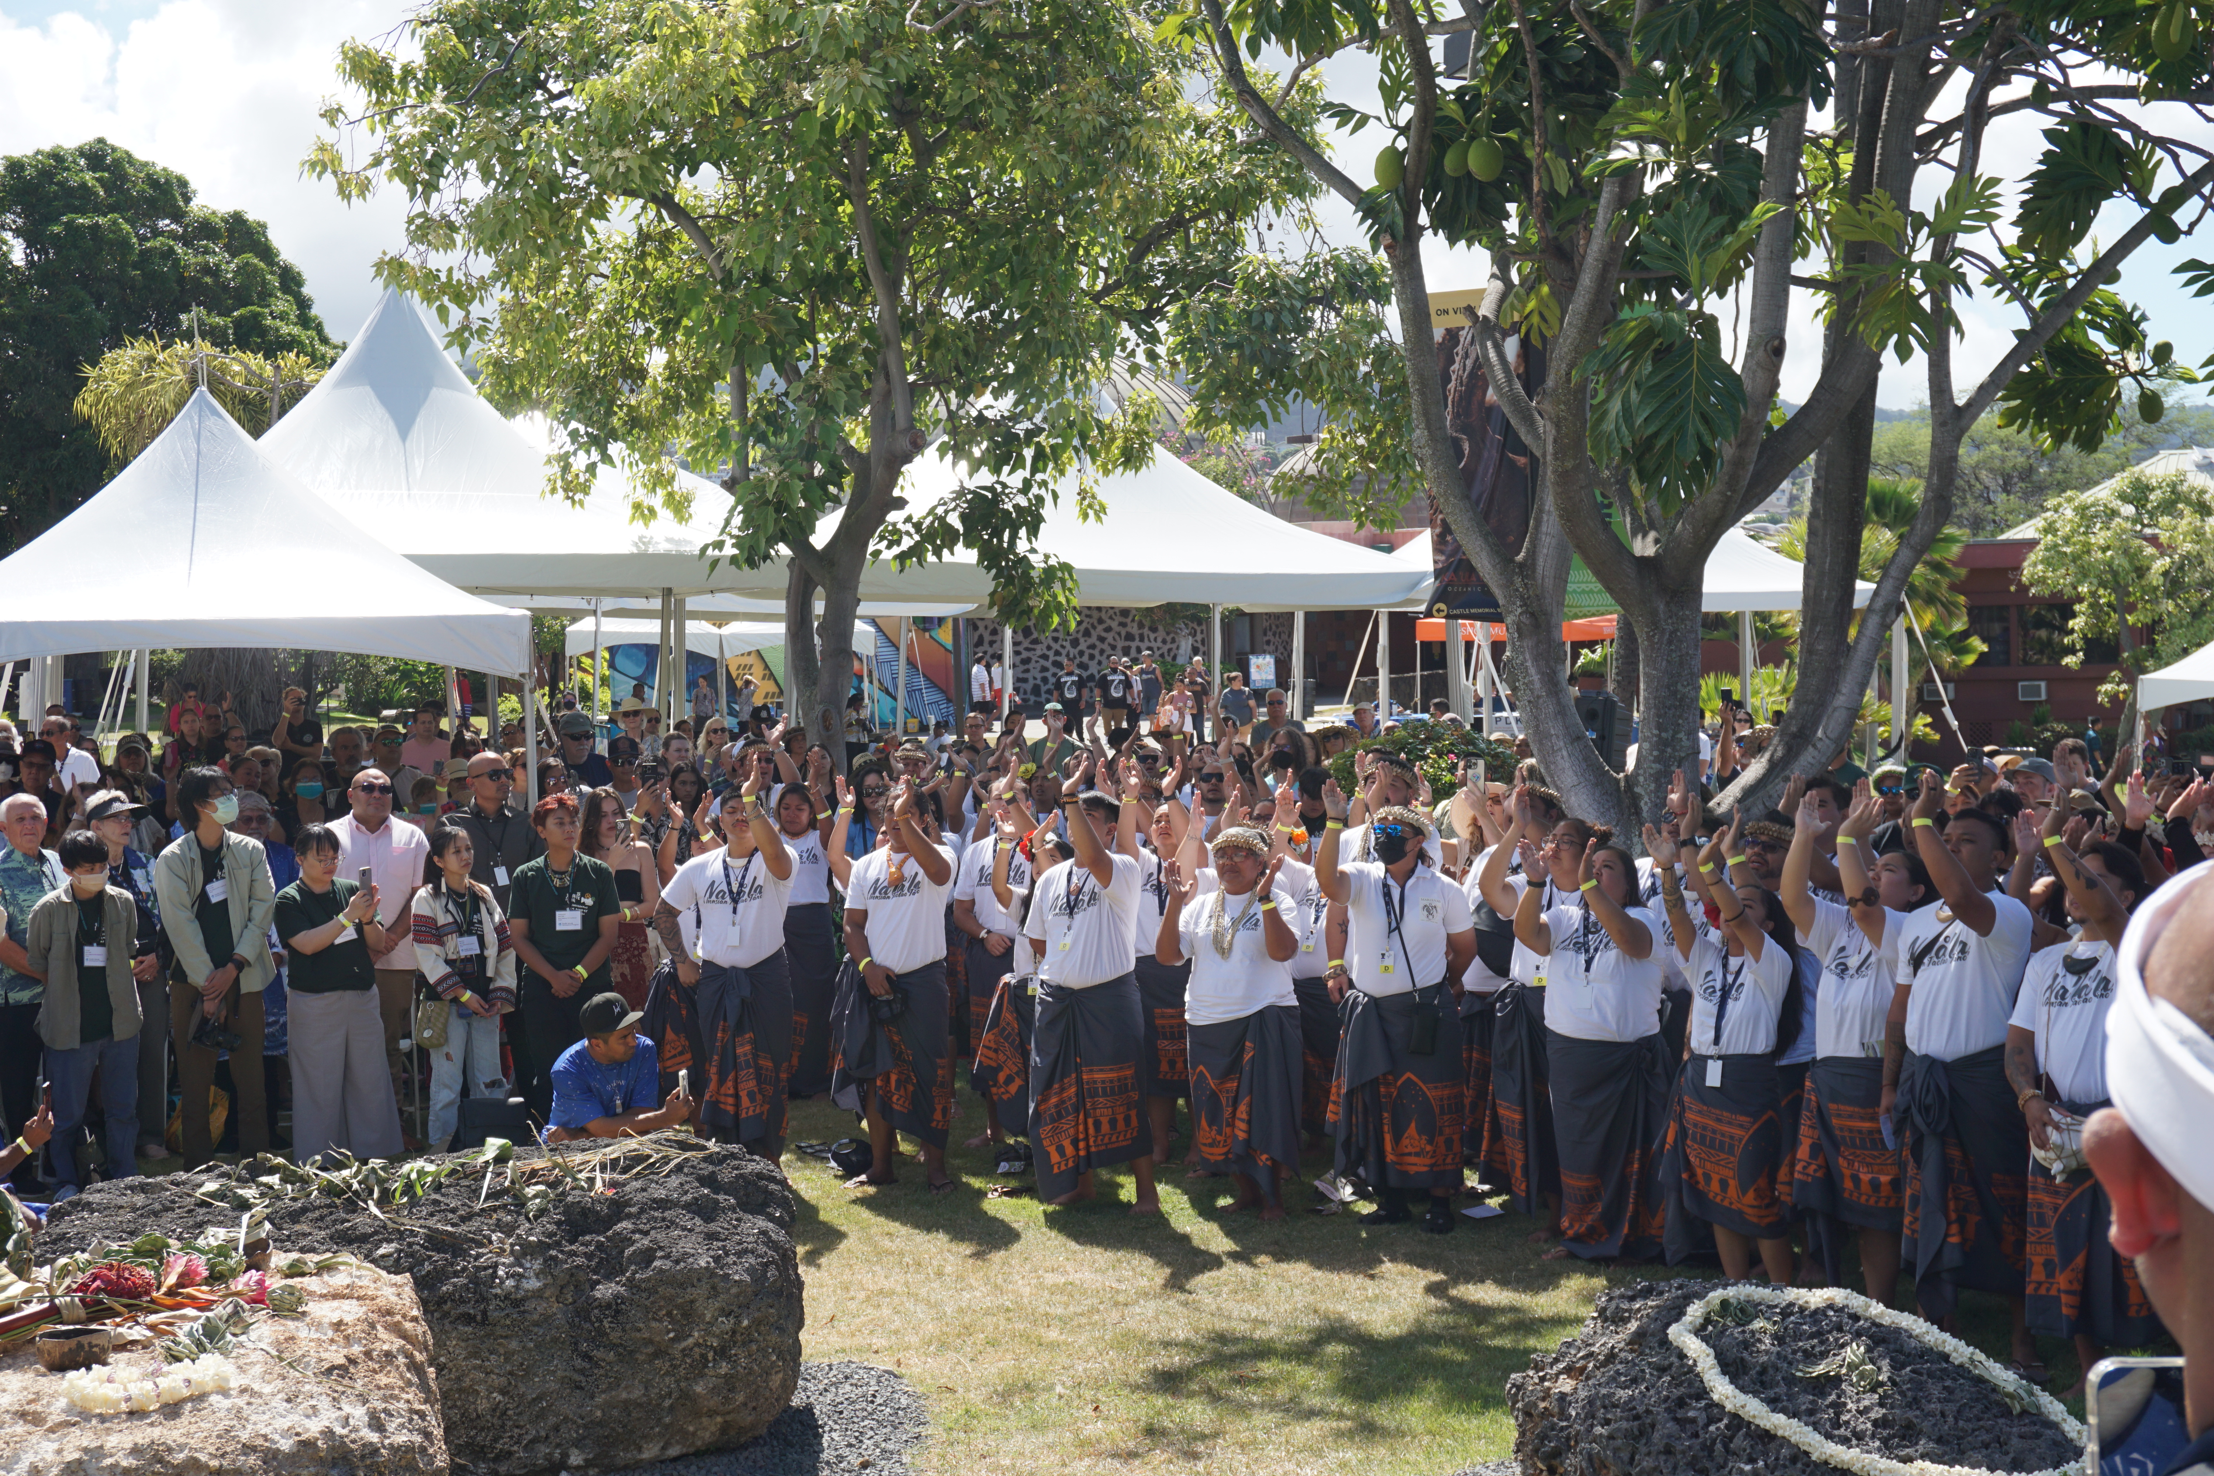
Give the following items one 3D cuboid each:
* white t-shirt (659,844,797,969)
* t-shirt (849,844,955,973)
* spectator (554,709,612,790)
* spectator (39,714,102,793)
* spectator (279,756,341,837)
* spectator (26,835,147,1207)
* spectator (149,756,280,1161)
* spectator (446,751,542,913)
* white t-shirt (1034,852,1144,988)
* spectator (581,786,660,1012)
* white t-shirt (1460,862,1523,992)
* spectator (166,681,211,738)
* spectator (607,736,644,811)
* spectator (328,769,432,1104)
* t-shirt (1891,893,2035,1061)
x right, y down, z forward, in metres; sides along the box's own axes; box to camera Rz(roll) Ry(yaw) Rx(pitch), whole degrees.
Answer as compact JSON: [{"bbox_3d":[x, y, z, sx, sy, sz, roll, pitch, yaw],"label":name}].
[{"bbox_3d":[-1.643,0.734,12.300,0.570,0.550,0.320,0,2,-3],"label":"white t-shirt"},{"bbox_3d":[-0.892,0.742,12.250,0.460,0.570,0.310,0,0,14],"label":"t-shirt"},{"bbox_3d":[-3.032,0.805,16.500,0.550,1.860,0.360,-1,3,-30],"label":"spectator"},{"bbox_3d":[-7.172,0.740,19.500,0.520,1.770,0.320,1,2,3],"label":"spectator"},{"bbox_3d":[-4.088,0.917,14.500,0.460,1.630,0.310,0,0,-18],"label":"spectator"},{"bbox_3d":[-4.311,1.154,11.950,0.500,1.550,0.340,-1,3,-29],"label":"spectator"},{"bbox_3d":[-3.847,1.023,12.200,0.520,1.800,0.380,0,0,-27],"label":"spectator"},{"bbox_3d":[-2.875,0.979,13.300,0.560,1.790,0.360,-1,3,-27],"label":"spectator"},{"bbox_3d":[-0.076,0.768,11.900,0.480,0.580,0.320,1,2,18],"label":"white t-shirt"},{"bbox_3d":[-2.376,1.063,13.900,0.440,1.660,0.360,-1,2,-29],"label":"spectator"},{"bbox_3d":[1.735,0.777,12.100,0.520,0.620,0.320,1,3,30],"label":"white t-shirt"},{"bbox_3d":[-10.065,0.290,31.000,0.480,1.720,0.330,-1,2,-20],"label":"spectator"},{"bbox_3d":[-2.742,0.881,16.100,0.520,1.750,0.340,-1,2,-18],"label":"spectator"},{"bbox_3d":[-3.415,1.029,13.250,0.560,1.800,0.360,0,2,-12],"label":"spectator"},{"bbox_3d":[2.848,0.793,9.400,0.310,0.580,0.500,-2,3,-44],"label":"t-shirt"}]

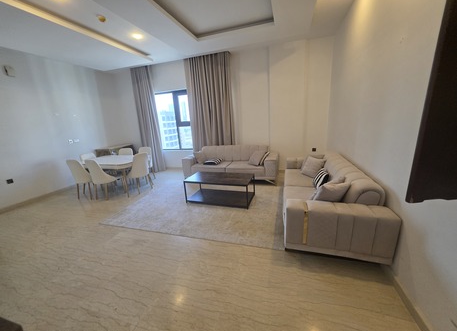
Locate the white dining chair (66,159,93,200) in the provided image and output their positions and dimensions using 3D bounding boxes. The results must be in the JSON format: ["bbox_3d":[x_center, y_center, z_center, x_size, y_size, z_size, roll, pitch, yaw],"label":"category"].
[{"bbox_3d":[-2.903,0.255,3.609,0.450,0.855,0.507,2,16,21],"label":"white dining chair"}]

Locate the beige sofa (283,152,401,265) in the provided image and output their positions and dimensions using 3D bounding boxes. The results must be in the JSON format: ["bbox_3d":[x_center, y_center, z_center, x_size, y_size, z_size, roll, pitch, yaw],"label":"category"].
[{"bbox_3d":[1.365,0.308,2.596,0.928,0.768,2.102,2,16,18],"label":"beige sofa"}]

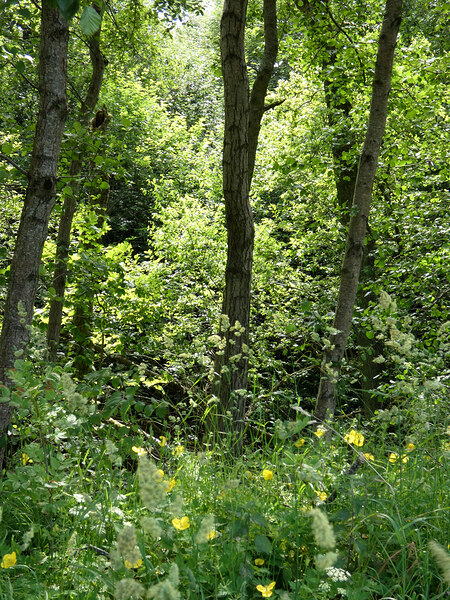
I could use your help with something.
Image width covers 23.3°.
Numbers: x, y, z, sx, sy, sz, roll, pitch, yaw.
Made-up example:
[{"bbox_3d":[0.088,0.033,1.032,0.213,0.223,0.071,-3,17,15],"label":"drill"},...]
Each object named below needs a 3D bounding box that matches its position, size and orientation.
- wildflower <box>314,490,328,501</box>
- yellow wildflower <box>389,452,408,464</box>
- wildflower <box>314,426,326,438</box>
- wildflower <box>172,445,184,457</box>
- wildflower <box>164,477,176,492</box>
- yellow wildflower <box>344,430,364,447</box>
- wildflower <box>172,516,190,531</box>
[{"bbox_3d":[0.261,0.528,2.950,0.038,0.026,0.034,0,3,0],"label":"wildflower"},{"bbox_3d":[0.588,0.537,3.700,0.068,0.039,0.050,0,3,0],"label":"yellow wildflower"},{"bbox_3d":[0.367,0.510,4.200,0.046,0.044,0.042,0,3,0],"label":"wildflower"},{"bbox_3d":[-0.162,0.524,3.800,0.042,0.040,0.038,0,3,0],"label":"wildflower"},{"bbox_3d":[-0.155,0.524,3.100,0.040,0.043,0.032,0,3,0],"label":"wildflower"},{"bbox_3d":[0.486,0.520,4.100,0.075,0.057,0.050,0,3,0],"label":"yellow wildflower"},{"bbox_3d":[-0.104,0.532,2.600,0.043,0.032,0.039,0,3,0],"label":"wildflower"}]

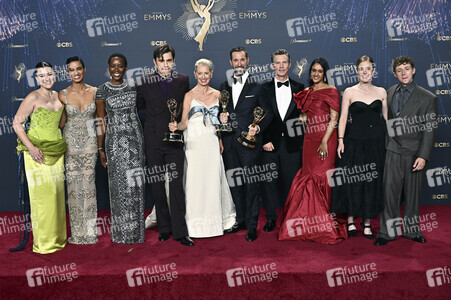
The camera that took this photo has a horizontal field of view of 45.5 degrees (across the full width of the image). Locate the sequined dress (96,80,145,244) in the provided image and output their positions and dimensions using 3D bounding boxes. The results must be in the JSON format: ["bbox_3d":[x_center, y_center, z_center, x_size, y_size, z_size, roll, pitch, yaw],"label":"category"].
[{"bbox_3d":[-0.987,0.107,5.105,0.450,1.519,0.350,-2,7,-6],"label":"sequined dress"}]

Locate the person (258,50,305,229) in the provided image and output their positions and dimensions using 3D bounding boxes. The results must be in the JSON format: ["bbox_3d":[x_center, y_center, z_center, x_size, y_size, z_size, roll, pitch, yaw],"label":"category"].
[{"bbox_3d":[0.566,-0.095,5.390,0.500,1.796,0.360,0,7,6],"label":"person"}]

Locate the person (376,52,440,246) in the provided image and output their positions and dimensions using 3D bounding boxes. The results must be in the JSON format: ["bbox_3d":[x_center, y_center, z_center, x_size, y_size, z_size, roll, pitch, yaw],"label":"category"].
[{"bbox_3d":[1.655,0.013,4.921,0.580,1.701,0.400,1,8,15],"label":"person"}]

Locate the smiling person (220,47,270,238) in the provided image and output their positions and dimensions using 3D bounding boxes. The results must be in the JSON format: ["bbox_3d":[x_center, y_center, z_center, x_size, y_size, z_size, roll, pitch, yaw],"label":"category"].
[{"bbox_3d":[0.183,-0.071,5.171,0.540,1.817,0.480,1,8,16],"label":"smiling person"}]

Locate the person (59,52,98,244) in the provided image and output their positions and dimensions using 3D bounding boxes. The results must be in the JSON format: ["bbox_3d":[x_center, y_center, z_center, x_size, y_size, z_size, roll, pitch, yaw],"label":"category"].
[{"bbox_3d":[-1.399,0.010,5.104,0.410,1.769,0.340,-2,8,-8],"label":"person"}]

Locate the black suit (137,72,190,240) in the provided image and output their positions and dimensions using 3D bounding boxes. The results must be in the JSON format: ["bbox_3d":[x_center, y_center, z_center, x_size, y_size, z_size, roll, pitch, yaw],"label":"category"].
[{"bbox_3d":[-0.587,0.055,5.094,0.520,1.572,0.340,-2,8,-8],"label":"black suit"}]

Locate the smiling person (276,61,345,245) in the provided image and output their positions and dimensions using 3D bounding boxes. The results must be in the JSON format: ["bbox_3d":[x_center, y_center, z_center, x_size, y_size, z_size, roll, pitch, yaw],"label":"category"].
[{"bbox_3d":[0.825,-0.011,5.107,0.580,1.693,0.500,2,8,19],"label":"smiling person"}]

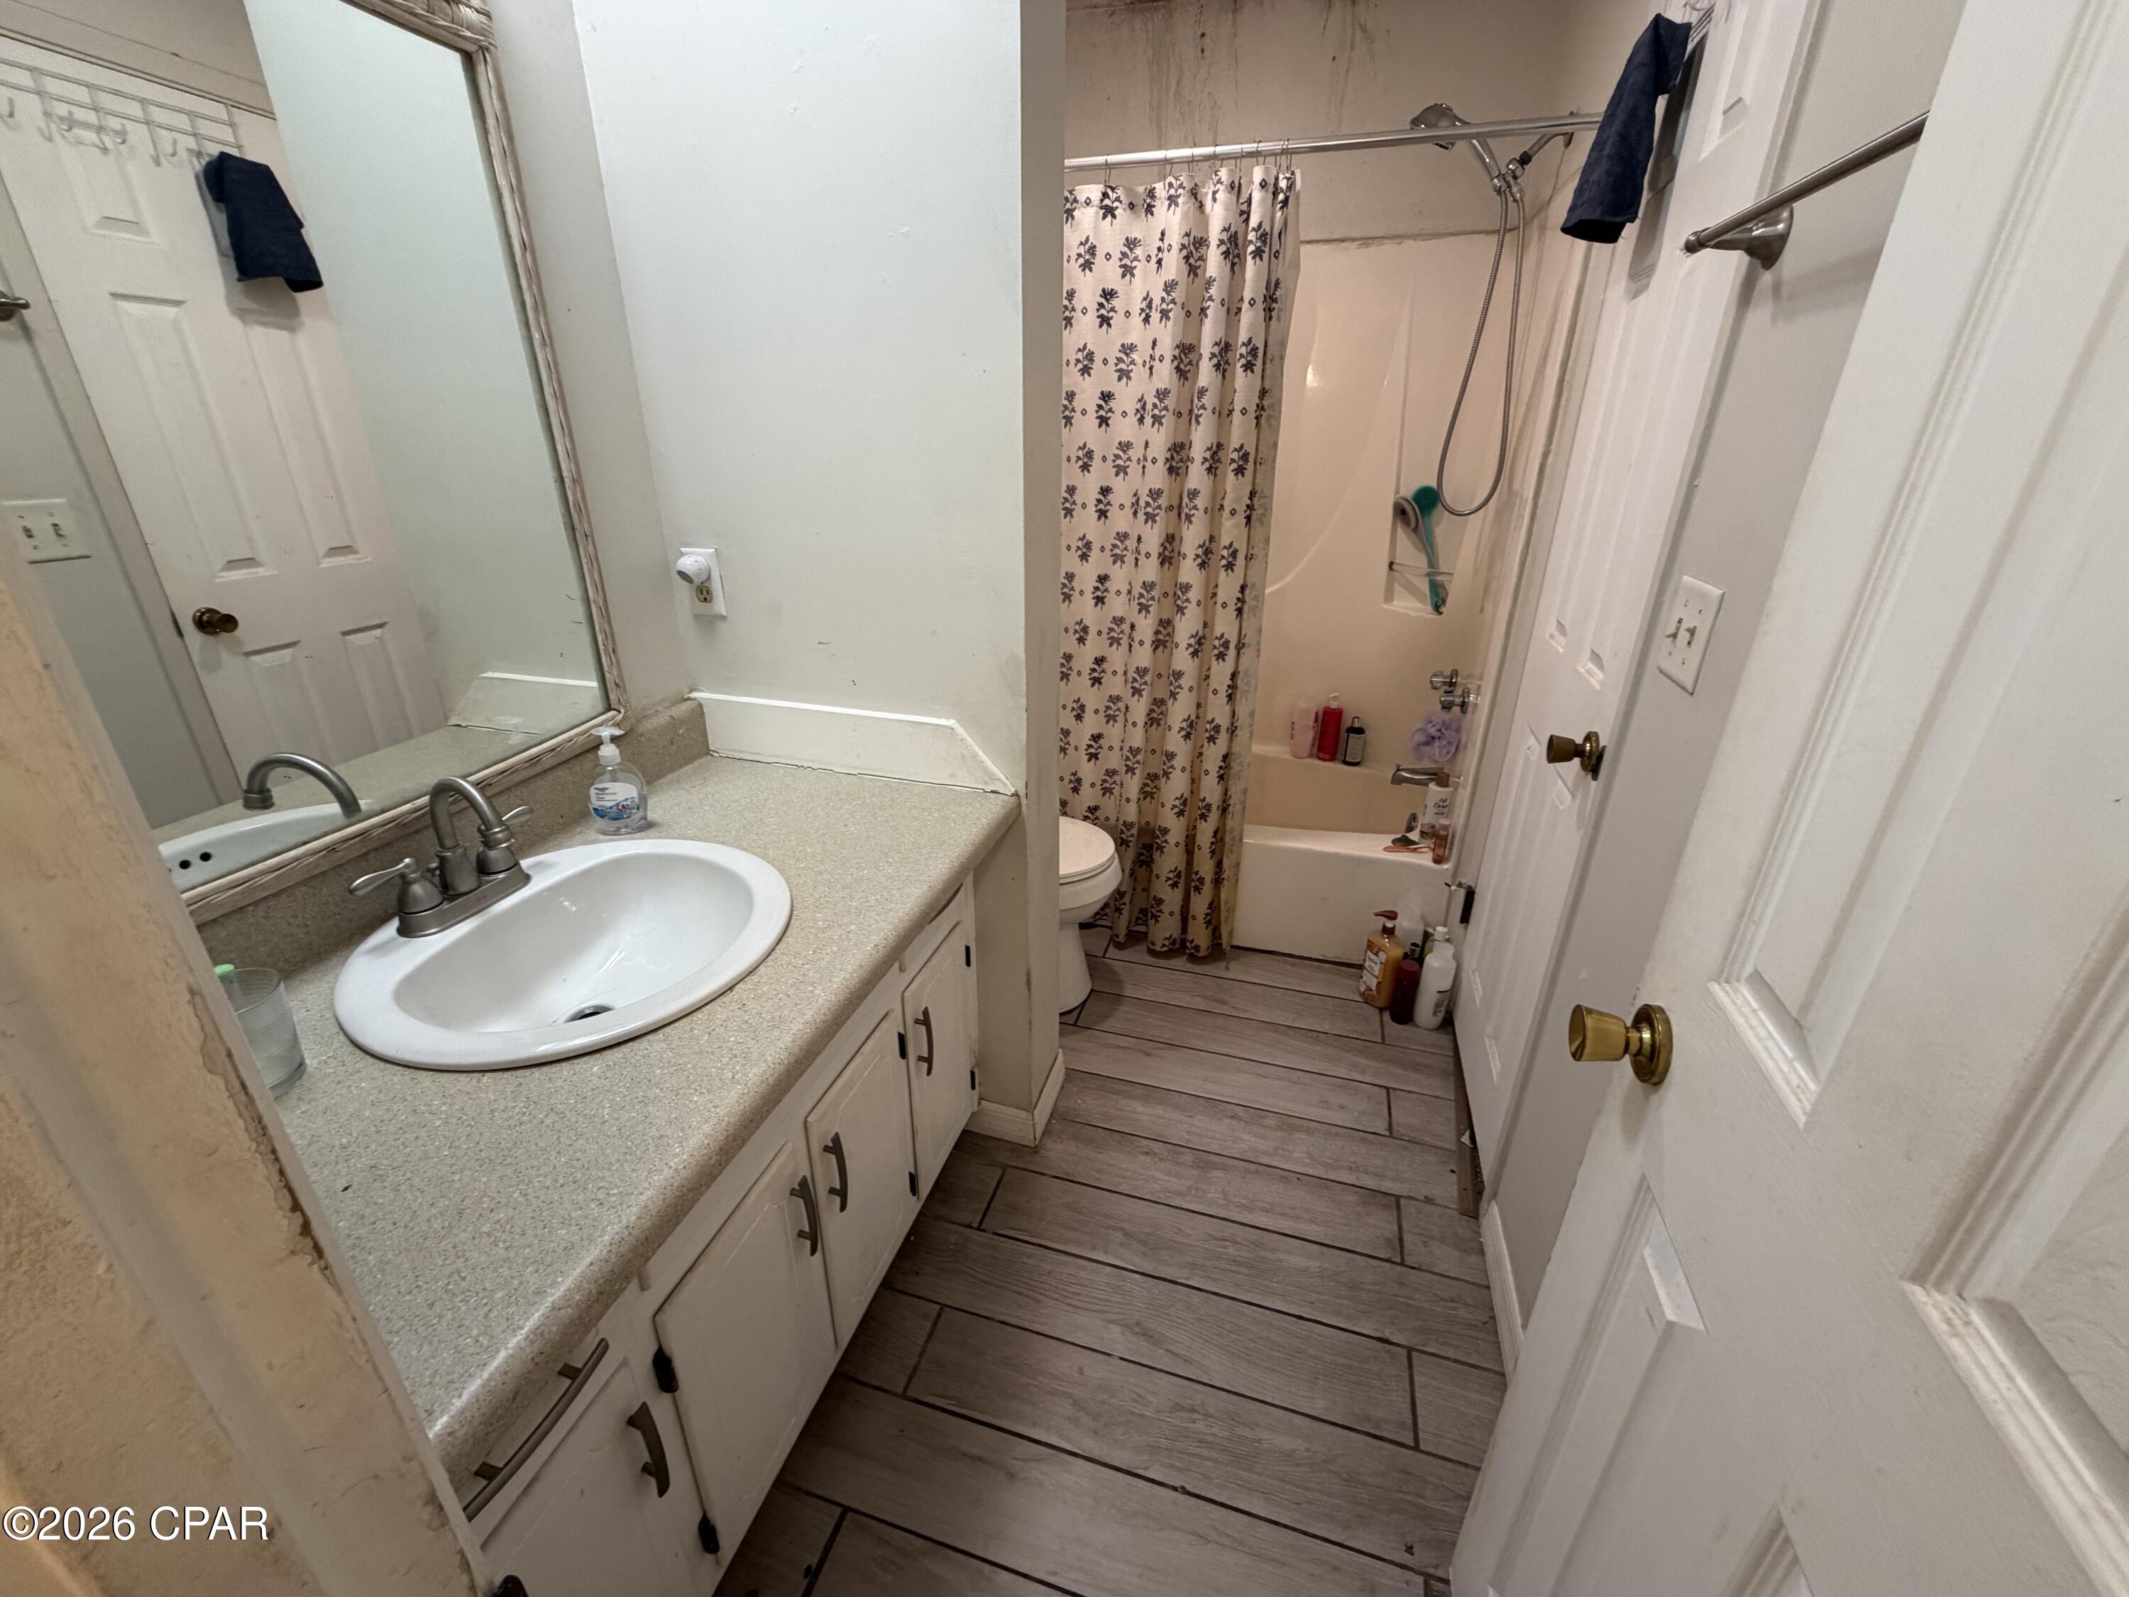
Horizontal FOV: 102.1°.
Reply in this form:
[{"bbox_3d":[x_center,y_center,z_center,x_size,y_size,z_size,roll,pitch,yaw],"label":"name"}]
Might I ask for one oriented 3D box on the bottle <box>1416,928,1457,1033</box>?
[{"bbox_3d":[0.894,0.425,2.068,0.080,0.265,0.074,-5,24,-12],"label":"bottle"}]

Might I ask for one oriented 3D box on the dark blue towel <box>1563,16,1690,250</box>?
[{"bbox_3d":[0.851,-1.014,1.311,0.115,0.250,0.170,7,24,15],"label":"dark blue towel"}]

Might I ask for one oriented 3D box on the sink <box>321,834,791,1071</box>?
[{"bbox_3d":[-0.574,0.222,1.056,0.482,0.160,0.488,7,24,15],"label":"sink"}]

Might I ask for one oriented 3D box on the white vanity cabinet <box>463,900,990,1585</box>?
[{"bbox_3d":[-0.585,0.538,1.210,0.572,0.732,1.148,7,25,15],"label":"white vanity cabinet"}]

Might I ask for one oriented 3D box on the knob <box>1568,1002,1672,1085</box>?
[{"bbox_3d":[0.443,0.191,0.687,0.060,0.065,0.065,7,24,15],"label":"knob"}]

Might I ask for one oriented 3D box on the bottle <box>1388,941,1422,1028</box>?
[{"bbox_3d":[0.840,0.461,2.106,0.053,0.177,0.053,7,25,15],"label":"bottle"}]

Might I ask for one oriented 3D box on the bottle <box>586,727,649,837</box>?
[{"bbox_3d":[-0.672,-0.033,1.301,0.080,0.161,0.051,-1,24,-4],"label":"bottle"}]

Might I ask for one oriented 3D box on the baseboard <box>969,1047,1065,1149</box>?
[{"bbox_3d":[-0.103,0.621,1.823,0.155,0.084,0.188,7,24,15],"label":"baseboard"}]

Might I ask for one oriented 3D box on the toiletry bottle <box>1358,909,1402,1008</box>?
[{"bbox_3d":[0.803,0.397,2.151,0.054,0.256,0.082,-8,25,-18],"label":"toiletry bottle"}]

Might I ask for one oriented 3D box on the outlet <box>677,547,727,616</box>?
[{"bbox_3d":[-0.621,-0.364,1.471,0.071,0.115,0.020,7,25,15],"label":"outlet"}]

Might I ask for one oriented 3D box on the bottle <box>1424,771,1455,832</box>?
[{"bbox_3d":[0.988,0.018,2.281,0.068,0.187,0.050,7,24,15],"label":"bottle"}]

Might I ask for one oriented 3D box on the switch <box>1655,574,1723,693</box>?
[{"bbox_3d":[0.753,-0.201,1.044,0.014,0.117,0.122,7,25,15],"label":"switch"}]

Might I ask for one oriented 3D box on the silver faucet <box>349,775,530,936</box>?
[{"bbox_3d":[-0.714,0.054,1.034,0.148,0.179,0.241,7,25,15],"label":"silver faucet"}]

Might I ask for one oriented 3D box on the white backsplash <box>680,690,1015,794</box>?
[{"bbox_3d":[-0.381,-0.100,1.501,0.633,0.110,0.028,7,24,15],"label":"white backsplash"}]

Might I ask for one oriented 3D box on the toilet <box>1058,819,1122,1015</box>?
[{"bbox_3d":[-0.193,0.131,2.147,0.695,0.729,0.453,7,25,15],"label":"toilet"}]

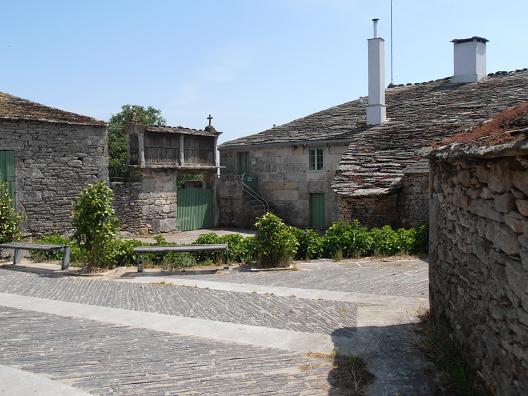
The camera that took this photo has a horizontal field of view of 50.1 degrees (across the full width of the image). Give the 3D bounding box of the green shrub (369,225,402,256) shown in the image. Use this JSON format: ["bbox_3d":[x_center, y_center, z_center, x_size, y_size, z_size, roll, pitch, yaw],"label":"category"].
[{"bbox_3d":[3.057,1.077,14.200,0.800,0.760,0.800,-1,2,0],"label":"green shrub"}]

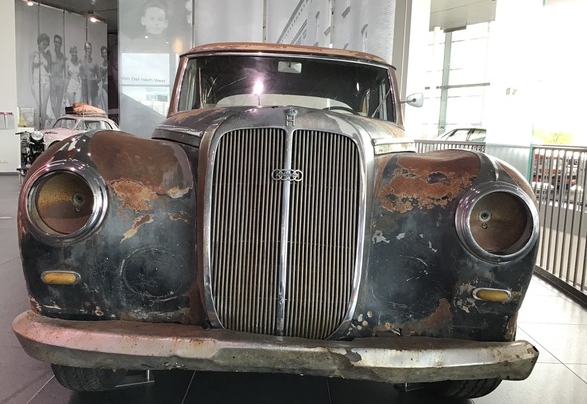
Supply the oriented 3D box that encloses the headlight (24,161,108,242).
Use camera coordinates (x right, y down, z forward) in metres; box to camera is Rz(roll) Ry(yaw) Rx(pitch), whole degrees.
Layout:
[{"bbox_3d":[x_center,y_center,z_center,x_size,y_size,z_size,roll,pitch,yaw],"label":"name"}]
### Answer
[{"bbox_3d":[-0.689,-0.002,1.596,0.245,0.245,0.100,2,7,-2],"label":"headlight"}]

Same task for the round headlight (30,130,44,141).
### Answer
[{"bbox_3d":[-4.214,-1.091,8.652,0.190,0.190,0.160,-1,8,-26],"label":"round headlight"}]

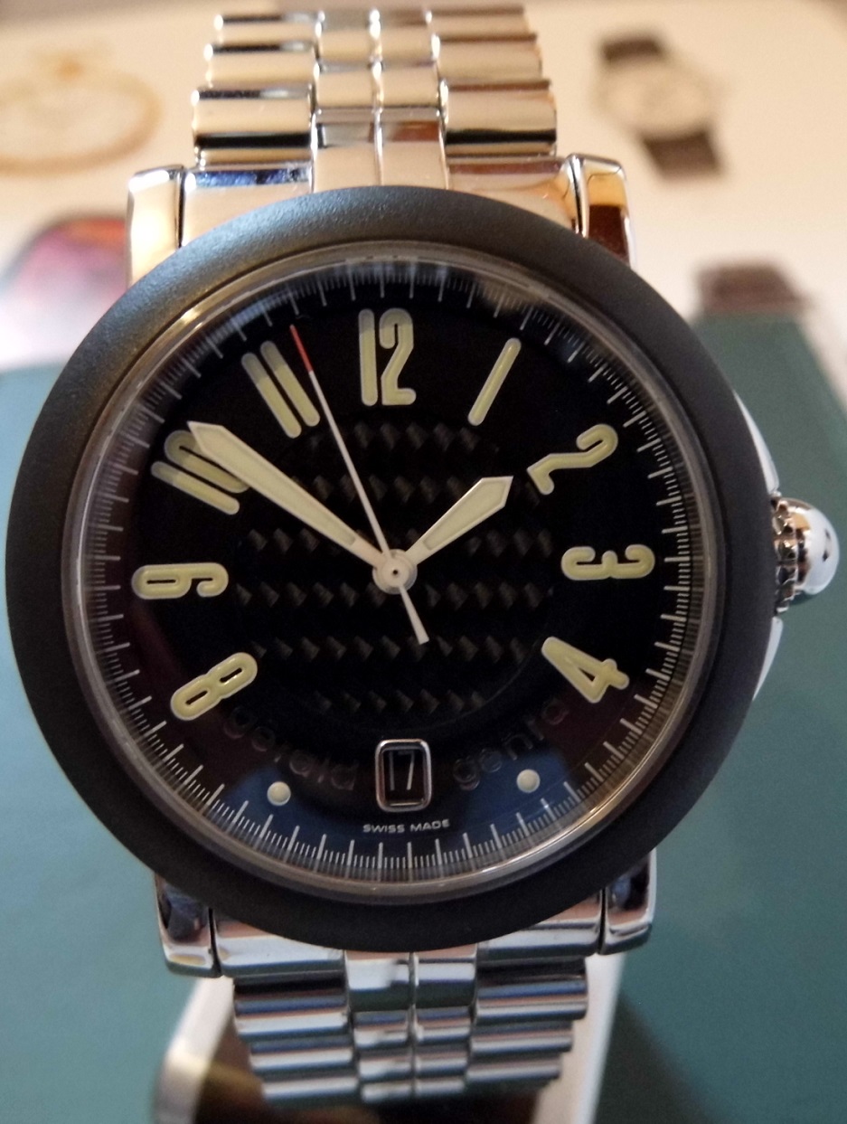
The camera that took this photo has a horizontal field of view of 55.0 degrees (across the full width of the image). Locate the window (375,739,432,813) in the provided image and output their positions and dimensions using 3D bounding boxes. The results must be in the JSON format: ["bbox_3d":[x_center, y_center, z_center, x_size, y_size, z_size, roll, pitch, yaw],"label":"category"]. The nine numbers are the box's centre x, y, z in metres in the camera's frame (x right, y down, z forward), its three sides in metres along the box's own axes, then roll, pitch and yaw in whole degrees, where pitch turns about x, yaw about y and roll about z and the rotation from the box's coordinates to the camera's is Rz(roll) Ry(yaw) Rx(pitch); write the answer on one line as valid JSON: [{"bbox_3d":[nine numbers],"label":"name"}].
[{"bbox_3d":[-0.001,0.011,0.042,0.003,0.001,0.004,-3,92,-2],"label":"window"}]

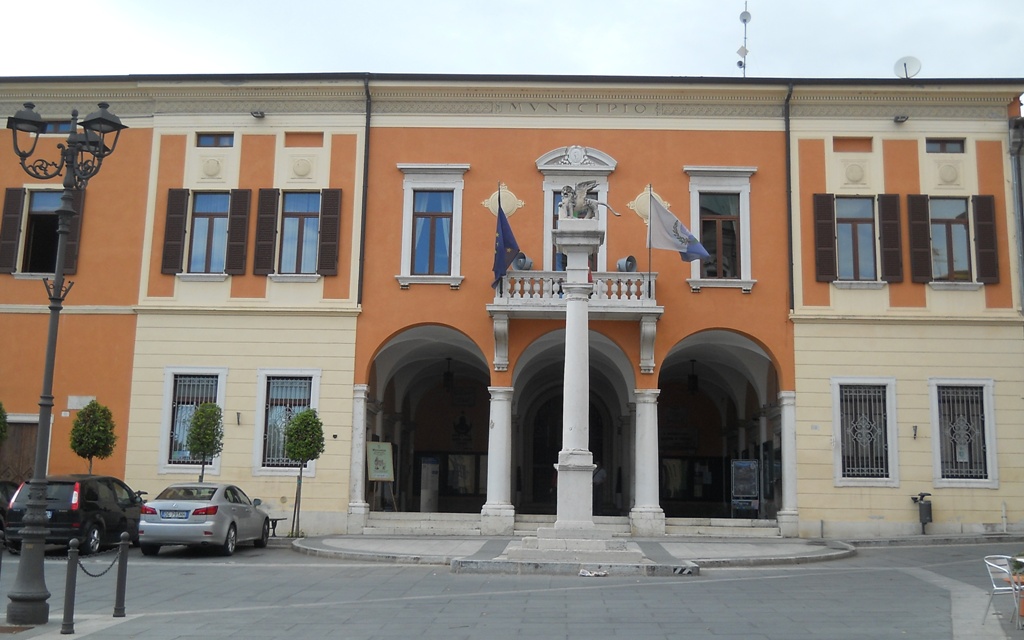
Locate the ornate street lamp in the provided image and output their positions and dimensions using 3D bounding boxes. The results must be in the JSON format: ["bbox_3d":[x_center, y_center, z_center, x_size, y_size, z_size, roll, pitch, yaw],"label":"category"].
[{"bbox_3d":[-5.320,0.418,14.132,1.460,6.020,1.400,1,-11,2],"label":"ornate street lamp"}]

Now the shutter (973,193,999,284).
[{"bbox_3d":[12.264,-2.096,31.386,0.544,2.342,0.060,1,-11,2],"label":"shutter"}]

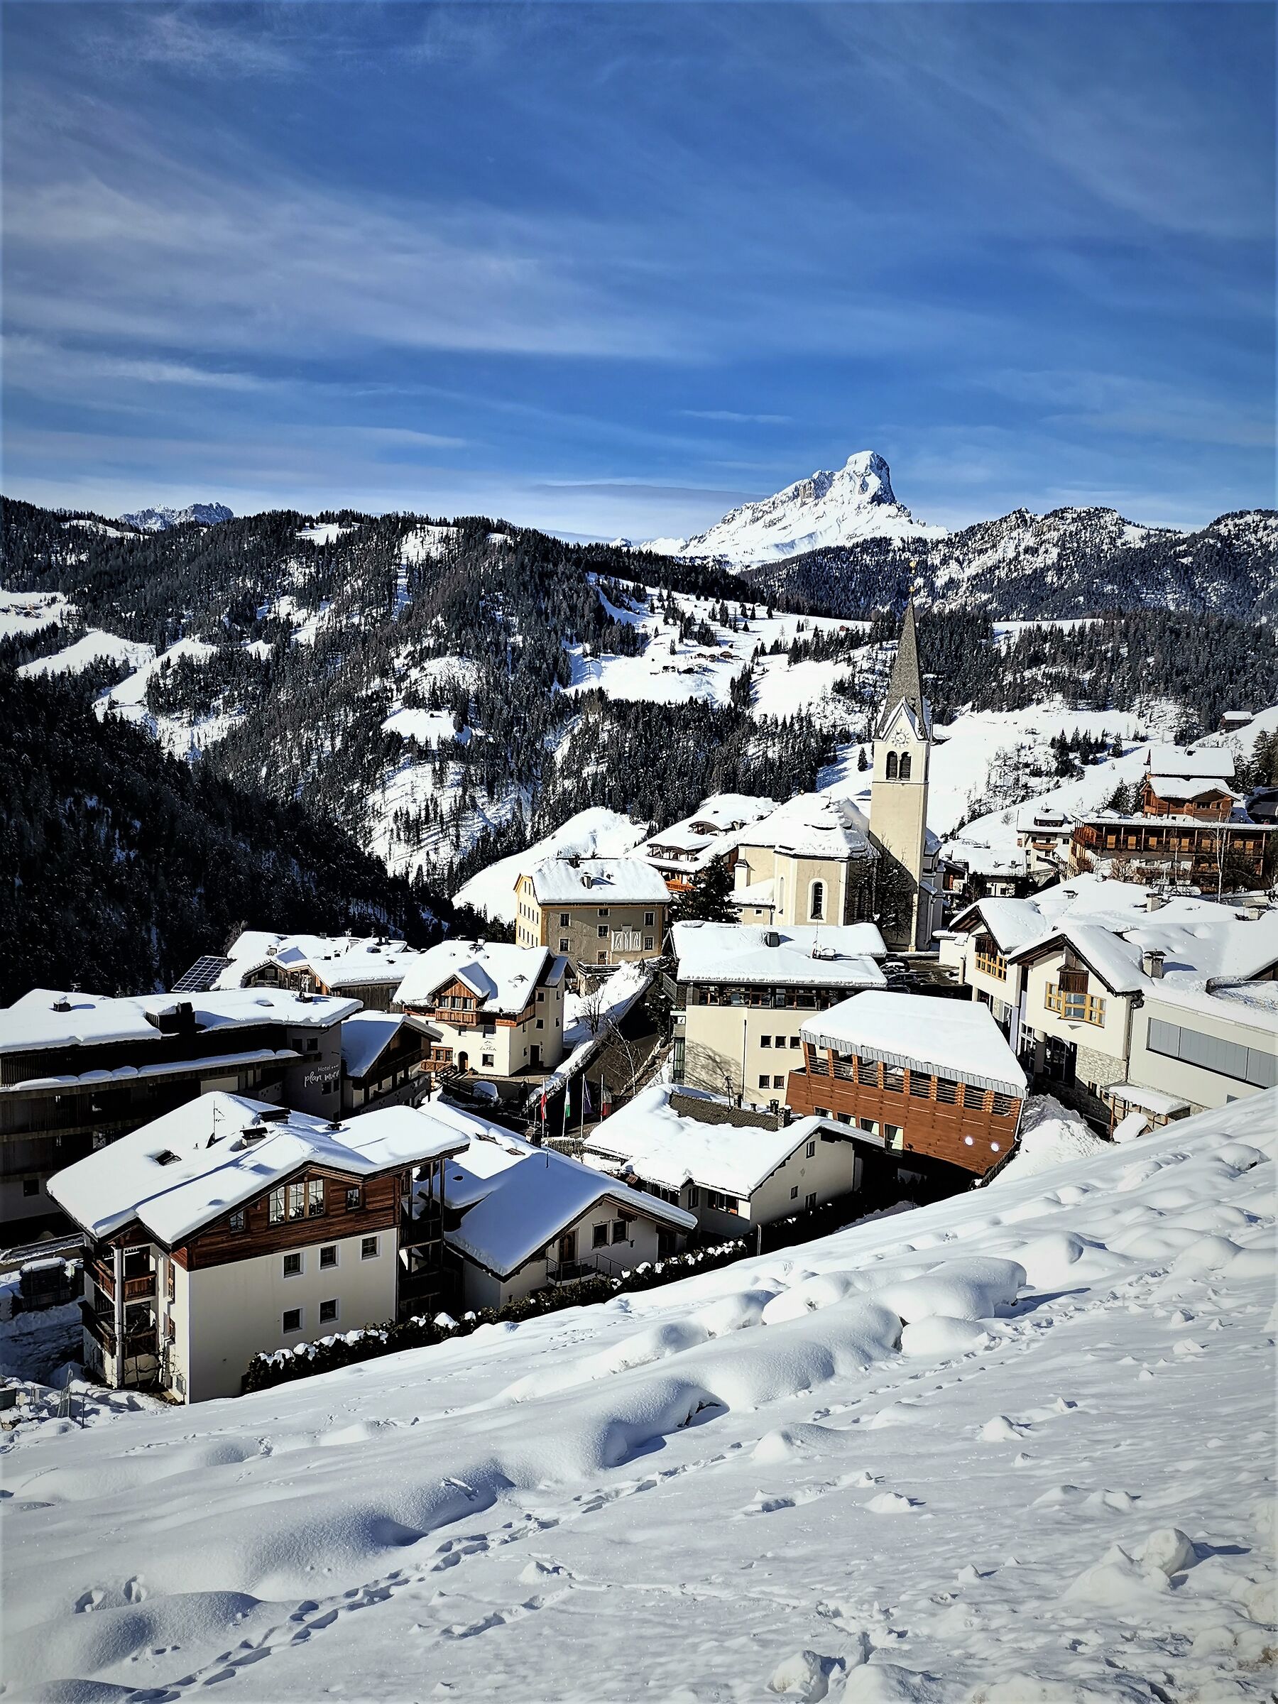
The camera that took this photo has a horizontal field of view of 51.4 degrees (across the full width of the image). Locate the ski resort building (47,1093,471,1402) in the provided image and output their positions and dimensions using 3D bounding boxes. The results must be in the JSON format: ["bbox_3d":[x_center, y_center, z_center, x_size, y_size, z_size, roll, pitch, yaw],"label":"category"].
[{"bbox_3d":[-19.650,19.460,69.180,17.250,11.400,12.500,-3,8,-39],"label":"ski resort building"}]

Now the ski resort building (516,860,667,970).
[{"bbox_3d":[-5.570,6.490,158.840,16.200,12.100,10.700,0,6,-19],"label":"ski resort building"}]

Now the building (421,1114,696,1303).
[{"bbox_3d":[-7.270,21.740,83.680,13.600,6.500,17.500,-3,7,-37],"label":"building"}]

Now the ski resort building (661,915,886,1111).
[{"bbox_3d":[11.260,13.520,113.730,16.800,12.500,16.000,2,6,1],"label":"ski resort building"}]

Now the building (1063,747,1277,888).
[{"bbox_3d":[75.790,-4.990,188.000,26.000,19.000,18.000,3,6,6],"label":"building"}]

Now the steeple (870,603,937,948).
[{"bbox_3d":[31.410,-9.250,158.800,6.700,42.770,6.700,4,6,16],"label":"steeple"}]

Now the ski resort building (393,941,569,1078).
[{"bbox_3d":[-14.790,14.280,129.680,13.200,11.400,13.500,4,6,16],"label":"ski resort building"}]

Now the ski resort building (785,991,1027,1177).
[{"bbox_3d":[21.760,16.140,96.120,17.500,9.200,10.000,7,8,41],"label":"ski resort building"}]

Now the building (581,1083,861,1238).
[{"bbox_3d":[6.600,20.290,93.480,14.600,6.500,15.200,7,8,41],"label":"building"}]

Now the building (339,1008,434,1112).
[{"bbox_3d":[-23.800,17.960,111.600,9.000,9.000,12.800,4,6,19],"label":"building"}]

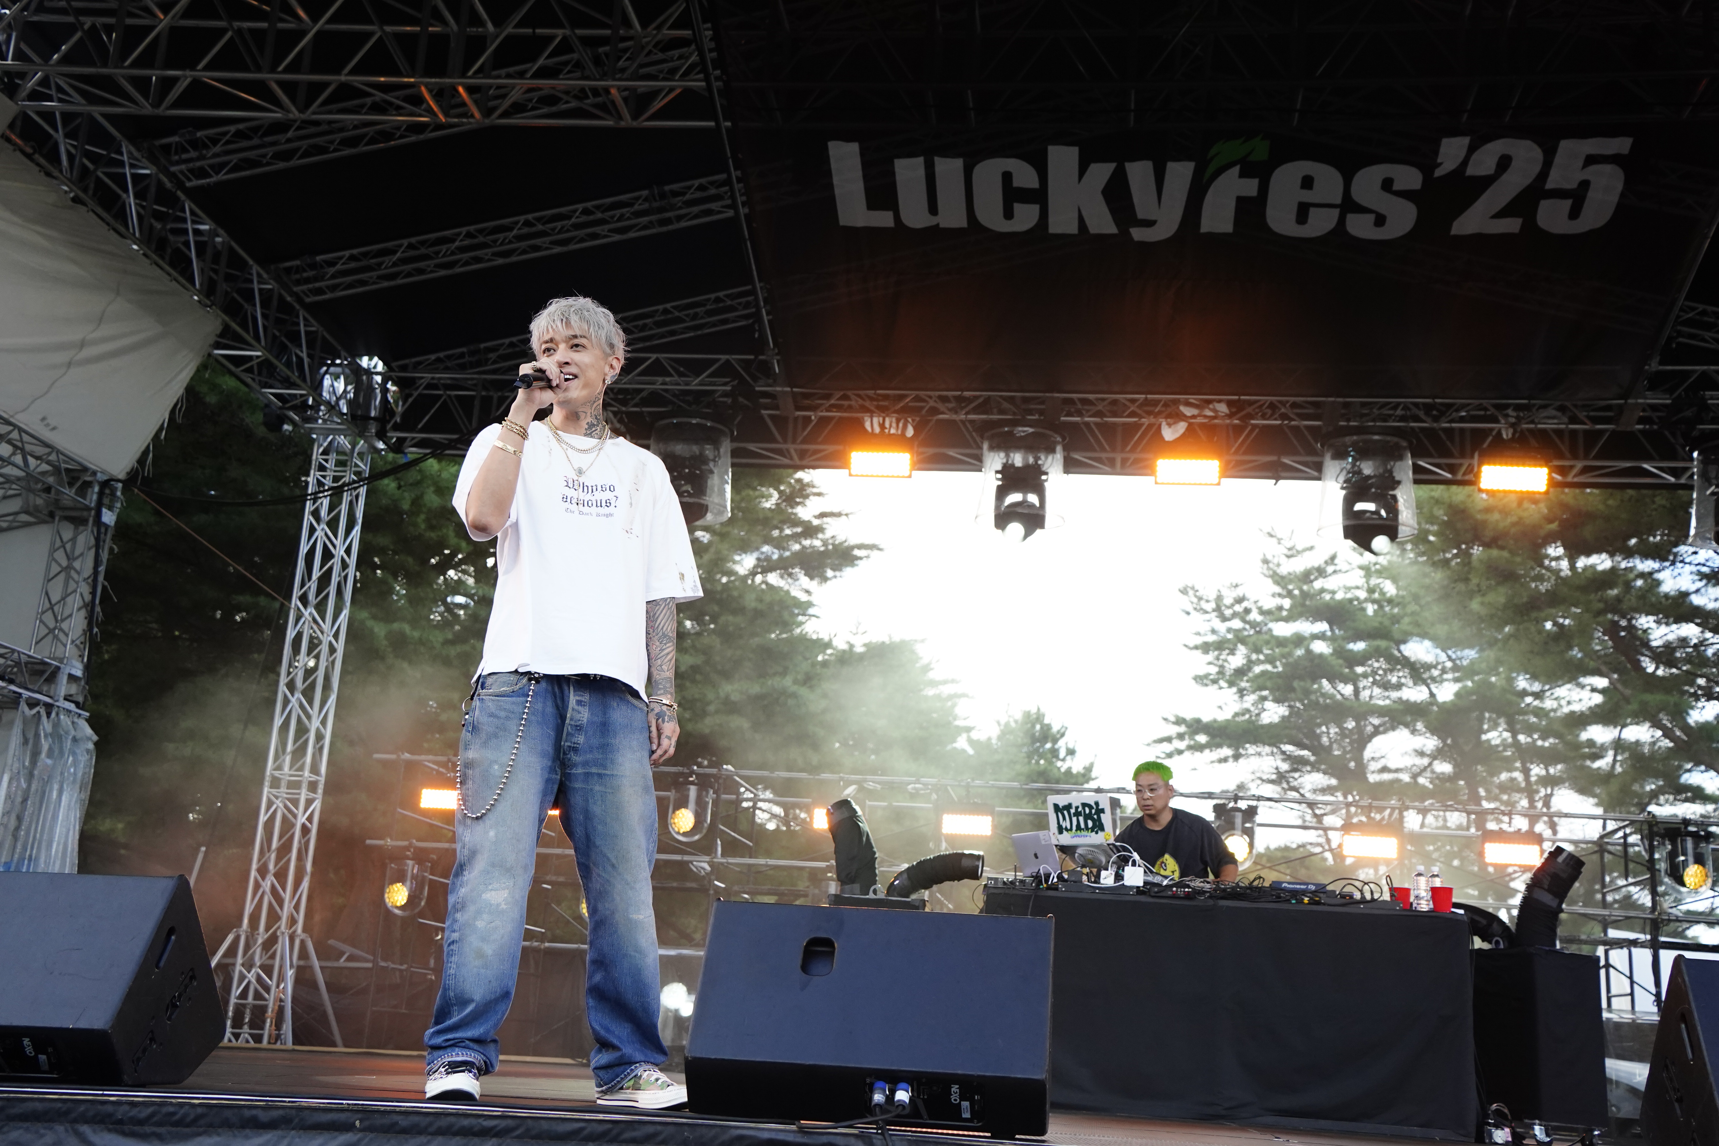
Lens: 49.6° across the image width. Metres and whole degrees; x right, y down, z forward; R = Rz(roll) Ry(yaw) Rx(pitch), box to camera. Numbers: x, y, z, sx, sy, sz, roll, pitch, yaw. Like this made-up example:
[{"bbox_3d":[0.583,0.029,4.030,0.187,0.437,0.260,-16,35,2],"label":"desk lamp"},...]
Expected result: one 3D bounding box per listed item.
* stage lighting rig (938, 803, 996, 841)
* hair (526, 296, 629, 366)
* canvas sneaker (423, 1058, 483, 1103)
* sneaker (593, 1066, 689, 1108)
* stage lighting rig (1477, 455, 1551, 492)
[{"bbox_3d":[0.958,2.216,16.600,0.510,0.300,0.220,2,-15,6],"label":"stage lighting rig"},{"bbox_3d":[-0.647,-0.556,4.280,0.200,0.180,0.230,-1,-15,15],"label":"hair"},{"bbox_3d":[-0.822,1.030,3.780,0.108,0.110,0.290,5,-15,-4],"label":"canvas sneaker"},{"bbox_3d":[-0.439,1.053,3.820,0.100,0.105,0.270,17,-20,-42],"label":"sneaker"},{"bbox_3d":[4.144,-0.630,11.800,0.460,0.240,0.200,2,-15,9],"label":"stage lighting rig"}]

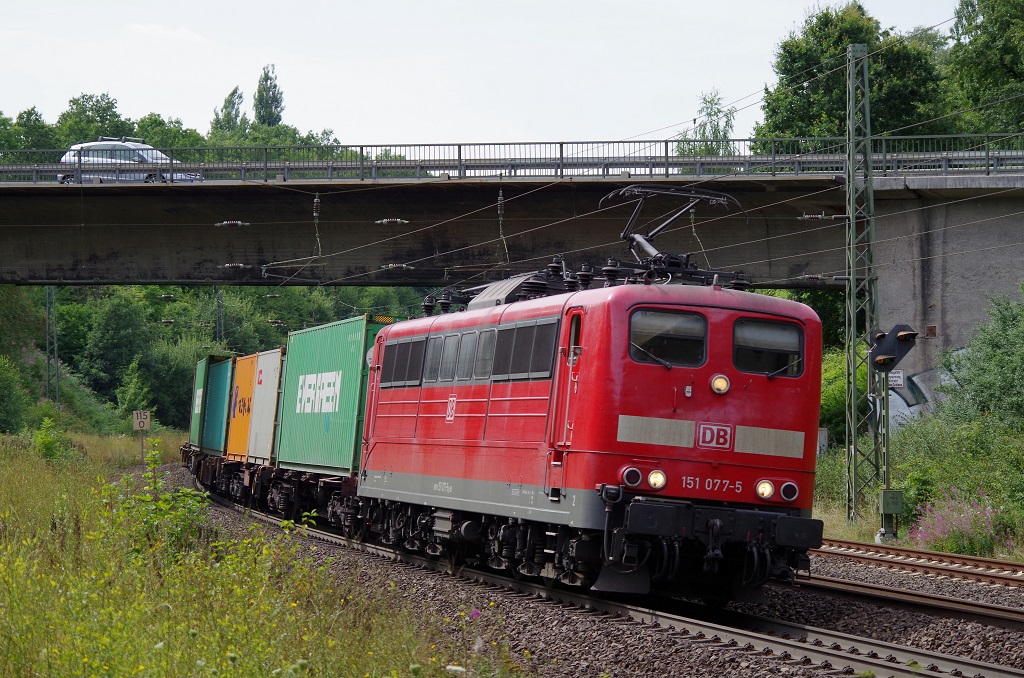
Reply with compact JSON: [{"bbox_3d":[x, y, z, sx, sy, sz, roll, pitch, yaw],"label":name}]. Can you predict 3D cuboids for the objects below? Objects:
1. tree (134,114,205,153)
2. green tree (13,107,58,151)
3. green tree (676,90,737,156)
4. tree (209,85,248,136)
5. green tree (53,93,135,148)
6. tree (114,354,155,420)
[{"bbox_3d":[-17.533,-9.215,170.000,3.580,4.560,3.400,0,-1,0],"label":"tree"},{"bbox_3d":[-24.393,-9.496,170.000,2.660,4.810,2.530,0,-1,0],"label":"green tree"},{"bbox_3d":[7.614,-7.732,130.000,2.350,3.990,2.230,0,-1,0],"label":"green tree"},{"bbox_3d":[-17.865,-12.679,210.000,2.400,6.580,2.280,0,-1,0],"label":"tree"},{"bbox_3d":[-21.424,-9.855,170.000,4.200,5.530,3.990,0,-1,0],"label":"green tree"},{"bbox_3d":[-15.915,2.171,140.000,1.690,3.040,1.600,0,-1,0],"label":"tree"}]

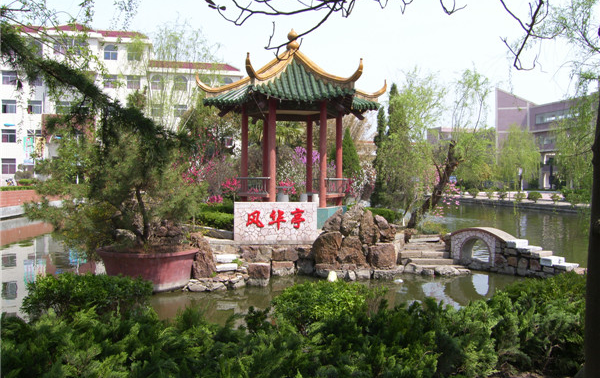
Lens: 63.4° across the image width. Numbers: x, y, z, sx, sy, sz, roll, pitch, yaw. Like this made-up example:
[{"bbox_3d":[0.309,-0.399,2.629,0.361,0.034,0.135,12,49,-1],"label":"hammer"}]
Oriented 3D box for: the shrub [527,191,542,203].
[{"bbox_3d":[23.001,0.803,47.500,1.420,1.100,1.400,0,1,0],"label":"shrub"}]

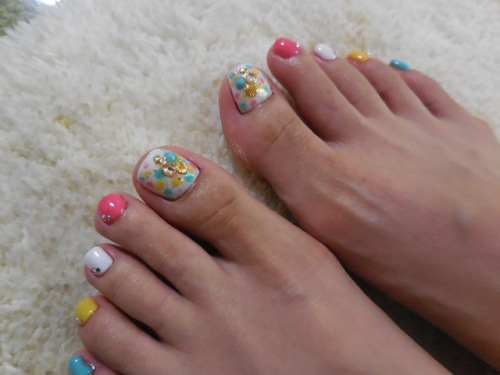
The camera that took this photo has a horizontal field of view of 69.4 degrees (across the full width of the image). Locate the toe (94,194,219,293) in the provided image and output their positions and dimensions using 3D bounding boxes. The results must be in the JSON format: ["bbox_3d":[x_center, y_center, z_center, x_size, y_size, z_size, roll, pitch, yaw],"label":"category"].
[{"bbox_3d":[-0.033,0.020,0.126,0.043,0.015,0.015,31,73,13],"label":"toe"}]

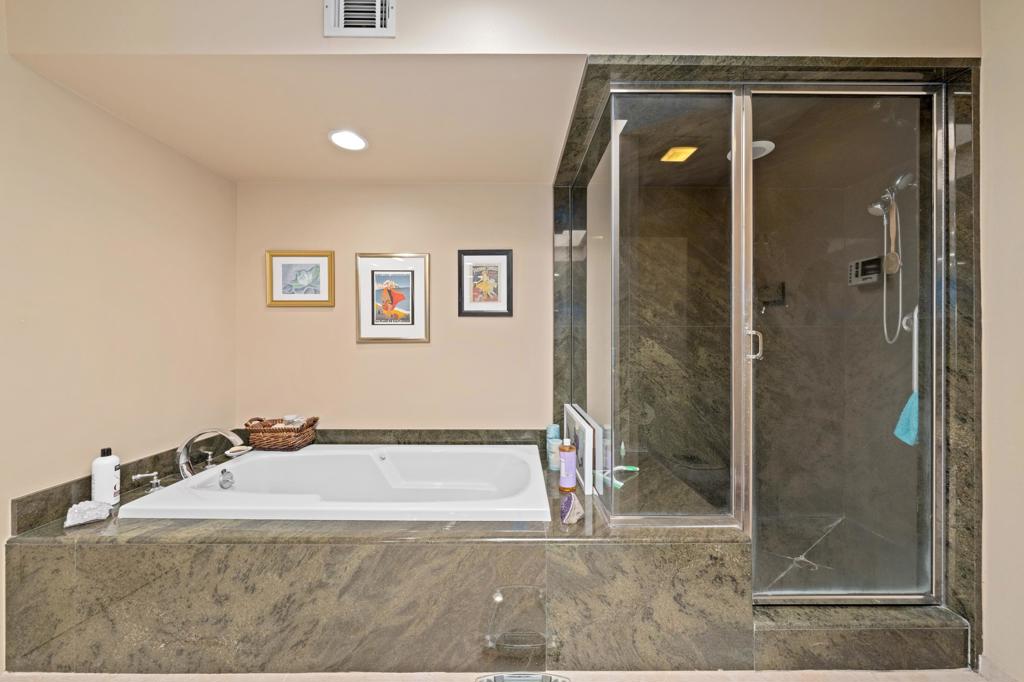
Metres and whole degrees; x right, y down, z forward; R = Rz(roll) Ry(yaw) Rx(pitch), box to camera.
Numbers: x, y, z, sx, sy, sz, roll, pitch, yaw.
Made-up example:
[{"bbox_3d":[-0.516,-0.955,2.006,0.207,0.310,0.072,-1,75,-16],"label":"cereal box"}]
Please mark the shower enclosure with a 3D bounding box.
[{"bbox_3d":[0.976,0.013,1.858,1.240,1.929,0.996,0,0,0],"label":"shower enclosure"}]

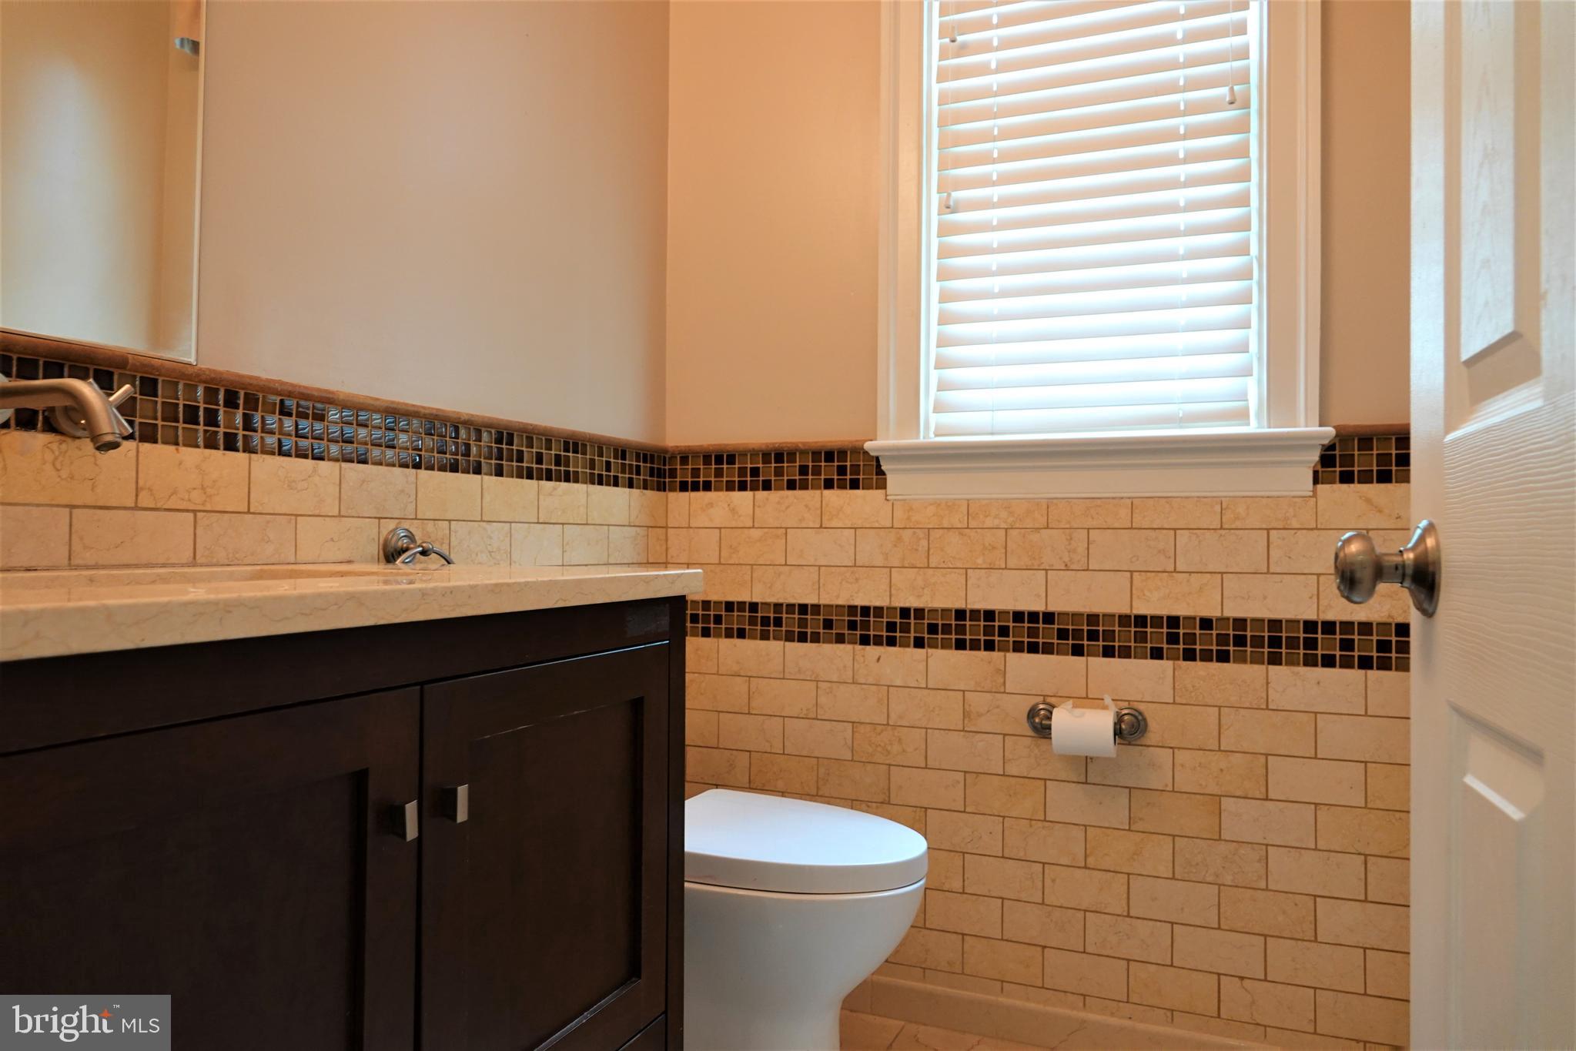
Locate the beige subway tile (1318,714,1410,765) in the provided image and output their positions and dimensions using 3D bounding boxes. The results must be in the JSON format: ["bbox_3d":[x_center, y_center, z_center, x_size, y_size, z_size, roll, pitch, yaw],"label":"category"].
[{"bbox_3d":[0.993,0.367,1.804,0.151,0.076,0.010,0,-1,22],"label":"beige subway tile"}]

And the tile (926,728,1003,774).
[{"bbox_3d":[0.350,0.443,2.064,0.152,0.077,0.010,0,-1,22],"label":"tile"}]

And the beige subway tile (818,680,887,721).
[{"bbox_3d":[0.137,0.363,2.153,0.152,0.077,0.010,0,-1,22],"label":"beige subway tile"}]

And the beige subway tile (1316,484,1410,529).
[{"bbox_3d":[1.000,-0.032,1.811,0.152,0.076,0.010,0,-1,22],"label":"beige subway tile"}]

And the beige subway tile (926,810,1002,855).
[{"bbox_3d":[0.349,0.602,2.065,0.152,0.076,0.010,0,-1,22],"label":"beige subway tile"}]

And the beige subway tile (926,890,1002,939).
[{"bbox_3d":[0.346,0.760,2.058,0.152,0.077,0.010,0,-1,22],"label":"beige subway tile"}]

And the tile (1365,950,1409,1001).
[{"bbox_3d":[1.058,0.763,1.766,0.152,0.077,0.010,0,-1,22],"label":"tile"}]

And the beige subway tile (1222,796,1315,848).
[{"bbox_3d":[0.849,0.525,1.861,0.151,0.076,0.010,0,-1,22],"label":"beige subway tile"}]

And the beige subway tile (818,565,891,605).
[{"bbox_3d":[0.139,0.124,2.149,0.152,0.076,0.010,0,-1,23],"label":"beige subway tile"}]

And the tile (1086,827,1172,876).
[{"bbox_3d":[0.634,0.603,1.948,0.152,0.076,0.010,0,-1,22],"label":"tile"}]

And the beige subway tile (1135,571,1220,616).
[{"bbox_3d":[0.713,0.126,1.929,0.152,0.076,0.010,0,-1,23],"label":"beige subway tile"}]

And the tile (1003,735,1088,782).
[{"bbox_3d":[0.492,0.444,2.005,0.152,0.077,0.010,0,-1,22],"label":"tile"}]

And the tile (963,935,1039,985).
[{"bbox_3d":[0.417,0.839,2.032,0.152,0.076,0.010,0,-1,22],"label":"tile"}]

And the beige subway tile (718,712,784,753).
[{"bbox_3d":[-0.078,0.443,2.244,0.152,0.076,0.010,0,-1,22],"label":"beige subway tile"}]

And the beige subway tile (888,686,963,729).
[{"bbox_3d":[0.278,0.361,2.084,0.152,0.076,0.010,0,-1,23],"label":"beige subway tile"}]

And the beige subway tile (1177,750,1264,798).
[{"bbox_3d":[0.783,0.448,1.901,0.152,0.076,0.010,0,-2,22],"label":"beige subway tile"}]

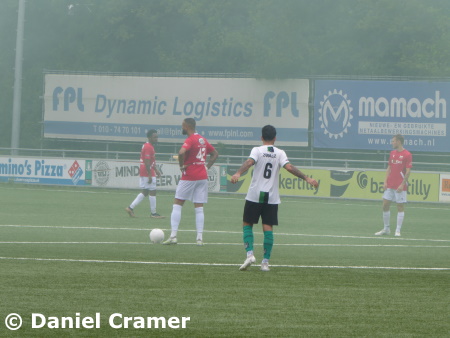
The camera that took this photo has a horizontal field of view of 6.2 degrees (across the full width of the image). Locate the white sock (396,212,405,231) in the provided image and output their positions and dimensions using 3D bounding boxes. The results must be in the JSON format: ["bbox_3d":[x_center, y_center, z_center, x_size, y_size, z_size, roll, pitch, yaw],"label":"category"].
[{"bbox_3d":[3.050,0.920,72.700,0.110,0.345,0.120,8,-3,0],"label":"white sock"}]

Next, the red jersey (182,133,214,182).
[{"bbox_3d":[-0.394,-0.173,62.600,0.560,0.720,0.340,1,1,-38],"label":"red jersey"}]

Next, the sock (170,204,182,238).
[{"bbox_3d":[-0.717,0.780,62.500,0.150,0.500,0.140,5,0,0],"label":"sock"}]

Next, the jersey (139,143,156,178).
[{"bbox_3d":[-1.515,-0.183,82.400,0.330,0.680,0.500,2,0,-5],"label":"jersey"}]

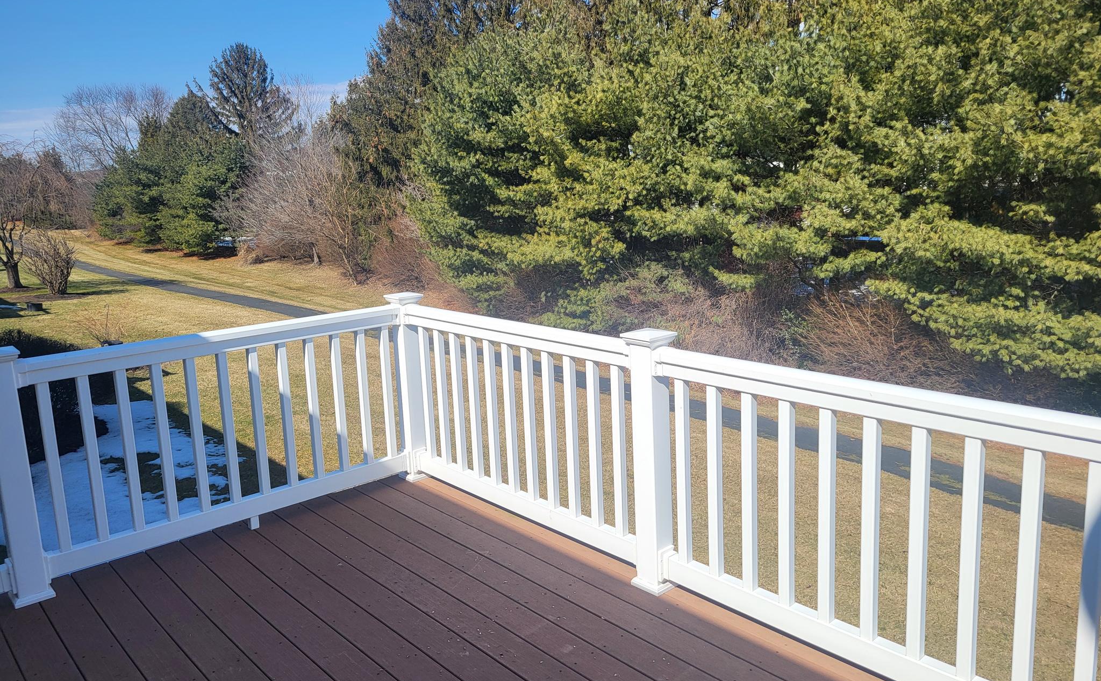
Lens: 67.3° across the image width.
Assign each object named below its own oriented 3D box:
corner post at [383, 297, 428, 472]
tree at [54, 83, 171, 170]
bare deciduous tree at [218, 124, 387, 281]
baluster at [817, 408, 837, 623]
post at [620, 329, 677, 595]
[{"bbox_3d":[-0.743,0.251,4.391,0.145,0.990,0.145,-12,15,-39],"label":"corner post"},{"bbox_3d":[-41.418,-17.971,78.000,11.500,13.500,10.500,-3,11,0],"label":"tree"},{"bbox_3d":[-11.103,-6.100,37.000,7.400,7.000,6.000,-3,11,0],"label":"bare deciduous tree"},{"bbox_3d":[0.853,0.542,2.551,0.039,0.686,0.039,-12,15,-39],"label":"baluster"},{"bbox_3d":[0.383,0.456,3.095,0.145,0.990,0.145,-12,15,-39],"label":"post"}]

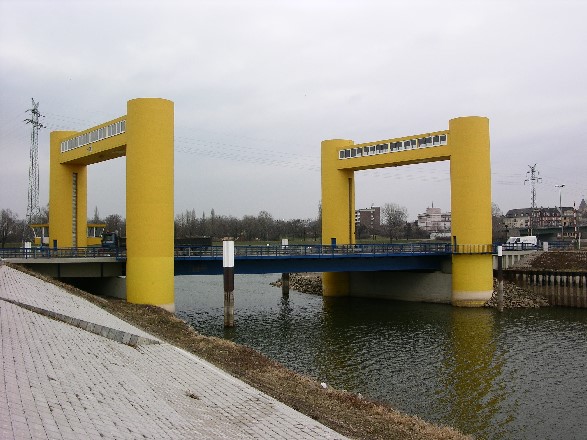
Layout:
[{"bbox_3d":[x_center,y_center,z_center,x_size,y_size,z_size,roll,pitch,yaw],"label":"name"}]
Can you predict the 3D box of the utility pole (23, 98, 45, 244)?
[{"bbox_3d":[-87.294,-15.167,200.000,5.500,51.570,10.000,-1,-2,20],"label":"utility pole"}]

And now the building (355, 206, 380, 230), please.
[{"bbox_3d":[52.283,2.328,425.000,19.000,23.990,17.000,-1,-2,6],"label":"building"}]

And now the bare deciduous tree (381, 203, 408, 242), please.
[{"bbox_3d":[32.339,1.041,190.000,9.000,12.970,9.000,-1,-2,0],"label":"bare deciduous tree"}]

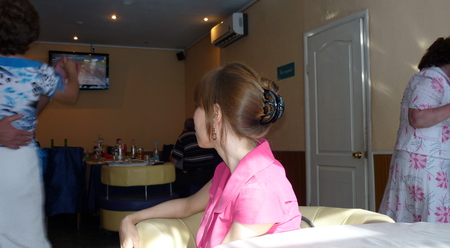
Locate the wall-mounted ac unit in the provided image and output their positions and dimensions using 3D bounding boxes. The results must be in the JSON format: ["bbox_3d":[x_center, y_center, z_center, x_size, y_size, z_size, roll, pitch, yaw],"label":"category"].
[{"bbox_3d":[0.048,-1.108,5.132,0.190,0.260,0.700,1,-4,-23],"label":"wall-mounted ac unit"}]

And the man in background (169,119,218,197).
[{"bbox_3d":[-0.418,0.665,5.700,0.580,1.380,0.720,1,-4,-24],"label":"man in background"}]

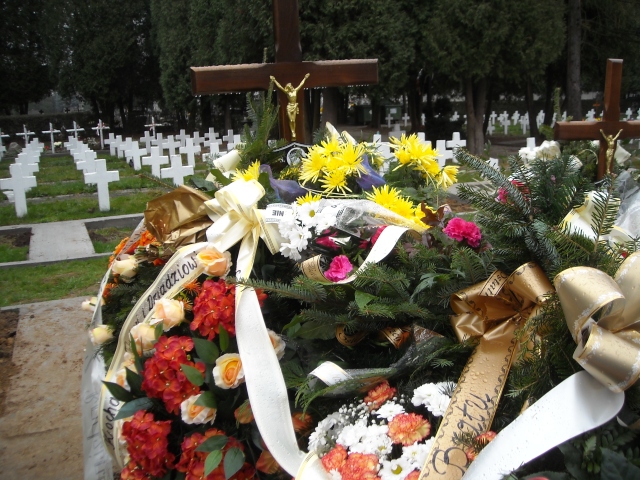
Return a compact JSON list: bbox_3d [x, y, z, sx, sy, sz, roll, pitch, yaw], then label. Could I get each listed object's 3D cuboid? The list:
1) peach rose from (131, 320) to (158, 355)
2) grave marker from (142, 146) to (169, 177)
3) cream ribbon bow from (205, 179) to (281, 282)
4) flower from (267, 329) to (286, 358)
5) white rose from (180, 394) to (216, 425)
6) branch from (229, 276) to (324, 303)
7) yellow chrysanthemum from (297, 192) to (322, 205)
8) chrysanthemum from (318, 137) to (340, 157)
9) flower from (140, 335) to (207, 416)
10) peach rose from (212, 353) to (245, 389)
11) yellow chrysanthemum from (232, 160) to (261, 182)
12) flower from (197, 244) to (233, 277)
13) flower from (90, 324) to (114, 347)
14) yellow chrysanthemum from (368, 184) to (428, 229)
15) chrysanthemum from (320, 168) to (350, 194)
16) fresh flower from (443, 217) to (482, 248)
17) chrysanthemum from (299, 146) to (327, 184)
[{"bbox_3d":[-0.385,0.212,1.410,0.057,0.067,0.055,-2,11,0],"label":"peach rose"},{"bbox_3d":[-3.711,-1.633,14.618,0.585,0.870,0.150,-6,12,-25],"label":"grave marker"},{"bbox_3d":[-0.171,-0.026,1.450,0.167,0.210,0.100,-1,11,6],"label":"cream ribbon bow"},{"bbox_3d":[-0.103,0.237,1.470,0.065,0.070,0.060,-4,12,-17],"label":"flower"},{"bbox_3d":[-0.240,0.335,1.280,0.070,0.062,0.055,-1,11,6],"label":"white rose"},{"bbox_3d":[-0.090,0.107,1.370,0.220,0.050,0.060,-5,12,-14],"label":"branch"},{"bbox_3d":[-0.029,-0.114,1.820,0.078,0.050,0.070,-1,11,0],"label":"yellow chrysanthemum"},{"bbox_3d":[0.029,-0.267,1.850,0.085,0.075,0.060,-2,11,0],"label":"chrysanthemum"},{"bbox_3d":[-0.324,0.295,1.420,0.140,0.170,0.120,1,11,11],"label":"flower"},{"bbox_3d":[-0.171,0.246,1.220,0.072,0.070,0.058,-2,-14,-6],"label":"peach rose"},{"bbox_3d":[-0.212,-0.195,1.870,0.085,0.070,0.075,0,11,6],"label":"yellow chrysanthemum"},{"bbox_3d":[-0.217,0.044,1.330,0.074,0.070,0.065,3,-29,22],"label":"flower"},{"bbox_3d":[-0.540,0.236,1.600,0.060,0.055,0.055,-12,15,-43],"label":"flower"},{"bbox_3d":[0.194,-0.083,1.600,0.150,0.095,0.100,-1,11,0],"label":"yellow chrysanthemum"},{"bbox_3d":[0.040,-0.152,1.680,0.080,0.070,0.055,-2,-8,-3],"label":"chrysanthemum"},{"bbox_3d":[0.370,-0.019,1.680,0.100,0.080,0.075,-2,11,-6],"label":"fresh flower"},{"bbox_3d":[-0.023,-0.227,1.970,0.087,0.115,0.075,3,12,21],"label":"chrysanthemum"}]

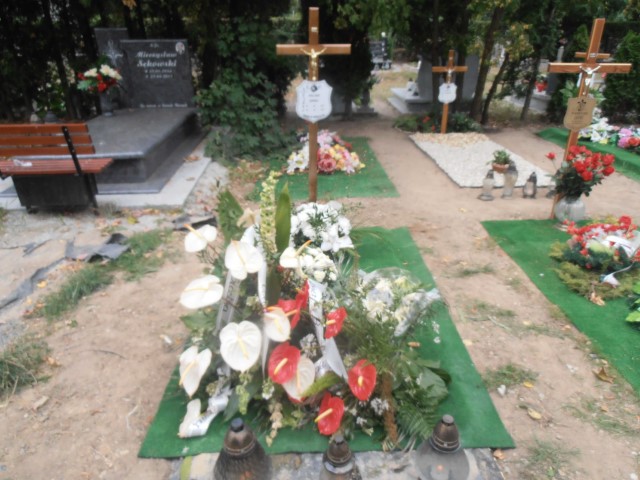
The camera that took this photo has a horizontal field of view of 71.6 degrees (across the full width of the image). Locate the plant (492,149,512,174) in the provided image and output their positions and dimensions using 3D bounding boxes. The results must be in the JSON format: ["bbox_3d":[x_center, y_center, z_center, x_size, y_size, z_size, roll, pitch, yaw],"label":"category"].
[{"bbox_3d":[1.825,-0.798,4.453,0.185,0.225,0.185,0,24,0],"label":"plant"}]

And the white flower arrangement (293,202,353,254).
[{"bbox_3d":[0.015,-0.139,3.485,0.460,0.310,0.400,0,24,0],"label":"white flower arrangement"}]

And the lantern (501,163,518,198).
[{"bbox_3d":[1.653,-0.525,3.847,0.118,0.314,0.118,0,24,0],"label":"lantern"}]

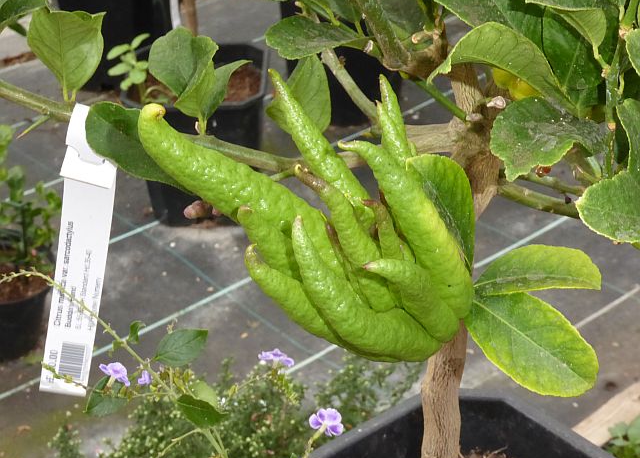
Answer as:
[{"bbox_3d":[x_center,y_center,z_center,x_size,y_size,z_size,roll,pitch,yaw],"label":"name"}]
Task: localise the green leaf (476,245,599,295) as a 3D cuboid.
[{"bbox_3d":[0.118,0.022,0.840,0.070,0.018,0.032,2,60,1],"label":"green leaf"}]

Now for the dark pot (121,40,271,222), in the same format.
[{"bbox_3d":[-0.131,-0.094,1.642,0.151,0.149,0.151,3,31,4],"label":"dark pot"}]

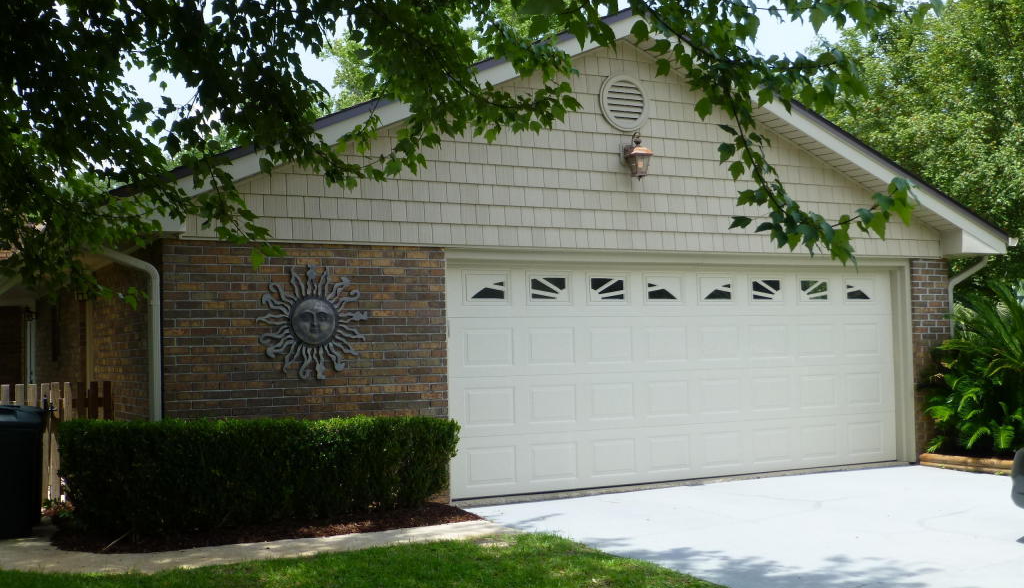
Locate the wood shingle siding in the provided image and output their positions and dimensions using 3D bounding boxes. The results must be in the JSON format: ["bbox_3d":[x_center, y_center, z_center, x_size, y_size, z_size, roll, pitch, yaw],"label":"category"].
[{"bbox_3d":[1.094,-1.419,10.990,8.340,2.000,0.060,0,-3,-28],"label":"wood shingle siding"}]

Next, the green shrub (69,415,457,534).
[{"bbox_3d":[-1.857,1.357,8.915,3.020,0.840,0.600,0,-3,-28],"label":"green shrub"}]

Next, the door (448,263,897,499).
[{"bbox_3d":[1.786,0.756,11.423,5.470,2.130,0.060,0,-3,-28],"label":"door"}]

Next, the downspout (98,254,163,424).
[{"bbox_3d":[-2.950,0.695,8.821,0.510,2.200,0.090,0,-3,-28],"label":"downspout"}]

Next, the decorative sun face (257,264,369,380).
[{"bbox_3d":[-1.608,0.231,9.393,0.945,0.938,0.080,0,-3,-28],"label":"decorative sun face"}]

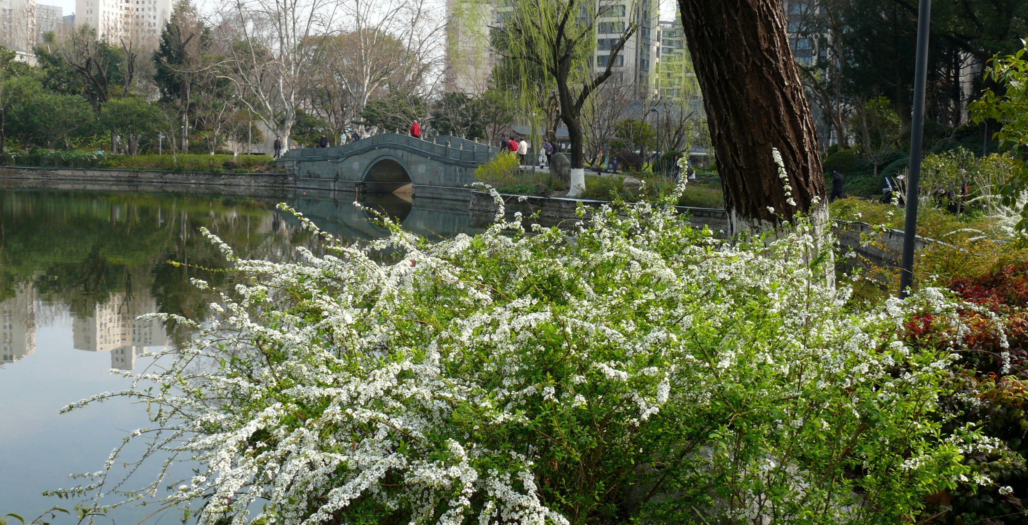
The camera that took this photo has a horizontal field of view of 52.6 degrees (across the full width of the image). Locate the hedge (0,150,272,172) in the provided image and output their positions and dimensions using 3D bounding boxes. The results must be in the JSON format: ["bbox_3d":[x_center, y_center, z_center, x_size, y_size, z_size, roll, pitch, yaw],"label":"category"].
[{"bbox_3d":[-27.357,-7.423,77.031,19.500,1.250,2.000,1,5,-7],"label":"hedge"}]

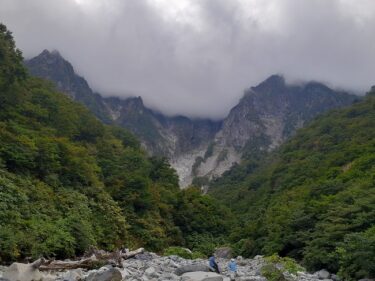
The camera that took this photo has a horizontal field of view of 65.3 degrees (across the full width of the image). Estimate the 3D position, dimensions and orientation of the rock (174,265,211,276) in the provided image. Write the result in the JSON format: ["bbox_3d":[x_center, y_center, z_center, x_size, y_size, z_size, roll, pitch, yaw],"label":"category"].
[{"bbox_3d":[0.342,8.892,20.000,2.400,0.750,1.400,0,-18,0],"label":"rock"}]

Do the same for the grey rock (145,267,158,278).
[{"bbox_3d":[-2.302,8.442,18.700,0.820,0.620,0.700,0,-18,0],"label":"grey rock"}]

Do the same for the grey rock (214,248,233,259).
[{"bbox_3d":[3.714,11.624,30.000,1.850,1.150,1.400,0,-18,0],"label":"grey rock"}]

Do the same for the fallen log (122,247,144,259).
[{"bbox_3d":[-4.593,9.513,24.600,2.070,0.360,0.360,-2,-13,-37],"label":"fallen log"}]

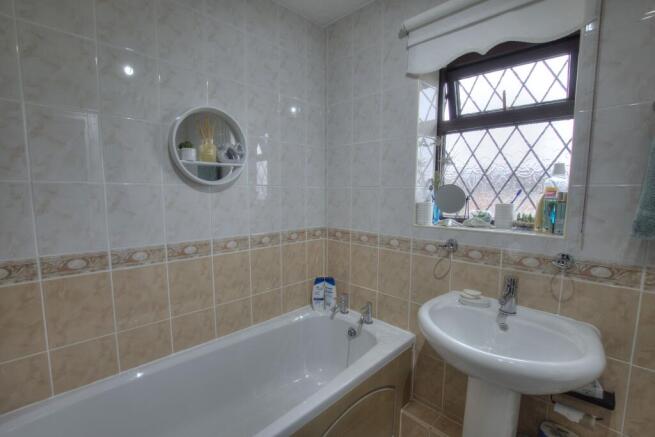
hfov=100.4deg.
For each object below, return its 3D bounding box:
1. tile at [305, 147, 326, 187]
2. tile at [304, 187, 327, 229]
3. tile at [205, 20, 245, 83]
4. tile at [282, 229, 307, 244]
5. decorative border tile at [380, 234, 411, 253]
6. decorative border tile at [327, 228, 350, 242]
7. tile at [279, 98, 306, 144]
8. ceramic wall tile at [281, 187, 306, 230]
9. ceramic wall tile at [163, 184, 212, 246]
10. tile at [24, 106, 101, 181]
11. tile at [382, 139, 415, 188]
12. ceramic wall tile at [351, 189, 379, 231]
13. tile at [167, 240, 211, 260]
[{"bbox_3d":[-0.072,-0.333,1.779,0.151,0.255,0.010,-5,8,-41],"label":"tile"},{"bbox_3d":[-0.076,-0.068,1.806,0.155,0.258,0.010,-5,8,-42],"label":"tile"},{"bbox_3d":[-0.496,-0.822,1.344,0.198,0.258,0.010,-5,8,-42],"label":"tile"},{"bbox_3d":[-0.207,0.118,1.706,0.198,0.077,0.010,-5,8,-41],"label":"tile"},{"bbox_3d":[0.373,0.135,1.491,0.200,0.080,0.010,5,7,43],"label":"decorative border tile"},{"bbox_3d":[0.077,0.109,1.786,0.205,0.078,0.010,5,7,42],"label":"decorative border tile"},{"bbox_3d":[-0.202,-0.573,1.624,0.200,0.250,0.010,-5,8,-44],"label":"tile"},{"bbox_3d":[-0.203,-0.058,1.679,0.200,0.258,0.009,-5,7,-42],"label":"ceramic wall tile"},{"bbox_3d":[-0.638,-0.022,1.267,0.200,0.250,0.010,-5,8,-44],"label":"ceramic wall tile"},{"bbox_3d":[-0.952,-0.262,1.001,0.198,0.255,0.010,-5,8,-41],"label":"tile"},{"bbox_3d":[0.376,-0.292,1.450,0.200,0.250,0.010,5,7,43],"label":"tile"},{"bbox_3d":[0.221,-0.050,1.591,0.196,0.257,0.009,5,7,42],"label":"ceramic wall tile"},{"bbox_3d":[-0.652,0.150,1.304,0.198,0.080,0.010,-5,8,-42],"label":"tile"}]

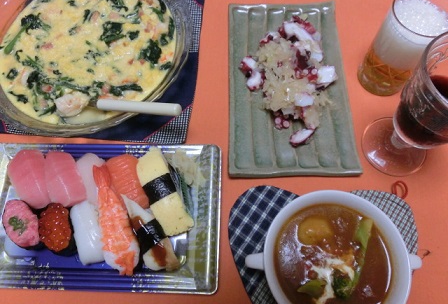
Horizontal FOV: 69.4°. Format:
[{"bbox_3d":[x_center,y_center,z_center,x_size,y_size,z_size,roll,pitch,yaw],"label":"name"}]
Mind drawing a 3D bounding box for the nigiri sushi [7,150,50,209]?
[{"bbox_3d":[-0.177,0.028,0.317,0.033,0.031,0.059,-26,69,-10],"label":"nigiri sushi"}]

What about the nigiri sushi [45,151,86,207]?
[{"bbox_3d":[-0.148,0.029,0.316,0.032,0.031,0.057,-23,69,-8],"label":"nigiri sushi"}]

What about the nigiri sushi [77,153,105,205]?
[{"bbox_3d":[-0.117,0.028,0.316,0.030,0.030,0.057,-24,69,-9],"label":"nigiri sushi"}]

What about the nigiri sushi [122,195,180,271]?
[{"bbox_3d":[-0.064,0.073,0.296,0.031,0.031,0.077,-29,70,-11],"label":"nigiri sushi"}]

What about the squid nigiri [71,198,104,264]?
[{"bbox_3d":[-0.117,0.075,0.298,0.029,0.028,0.059,-21,68,-7],"label":"squid nigiri"}]

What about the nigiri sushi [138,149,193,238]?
[{"bbox_3d":[-0.053,0.041,0.309,0.033,0.032,0.084,-25,69,-9],"label":"nigiri sushi"}]

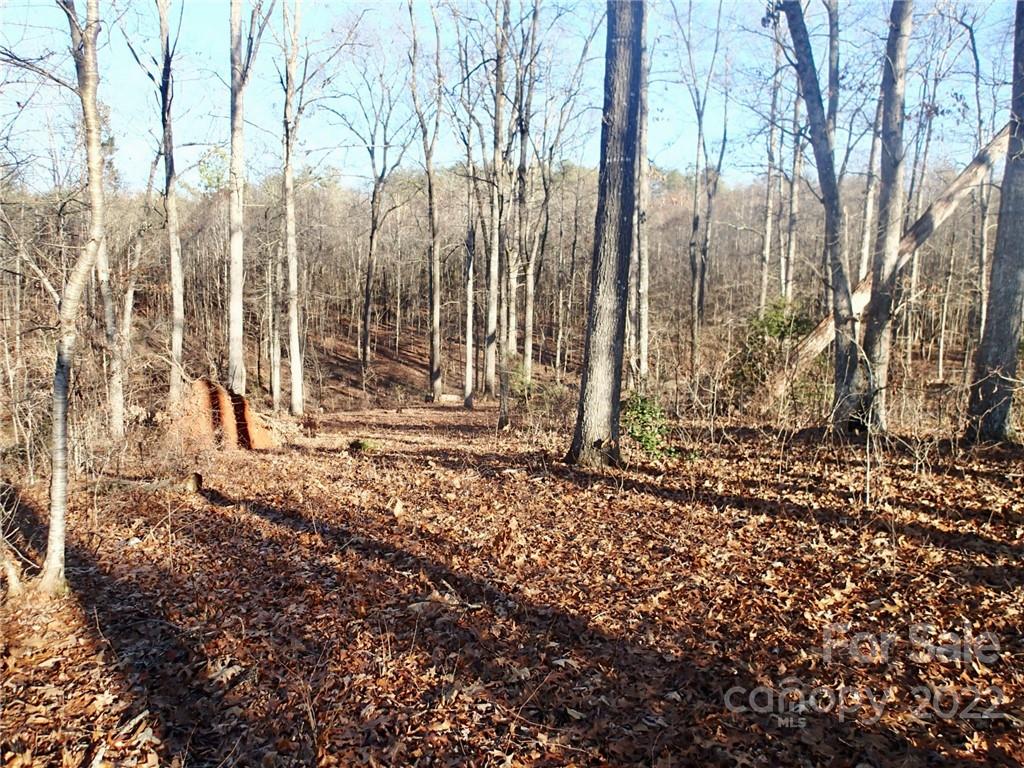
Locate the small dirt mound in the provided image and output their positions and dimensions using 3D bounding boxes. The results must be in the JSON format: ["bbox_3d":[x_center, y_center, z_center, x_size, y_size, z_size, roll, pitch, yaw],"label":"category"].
[{"bbox_3d":[-4.400,0.460,11.300,1.600,1.070,1.200,0,4,0],"label":"small dirt mound"}]

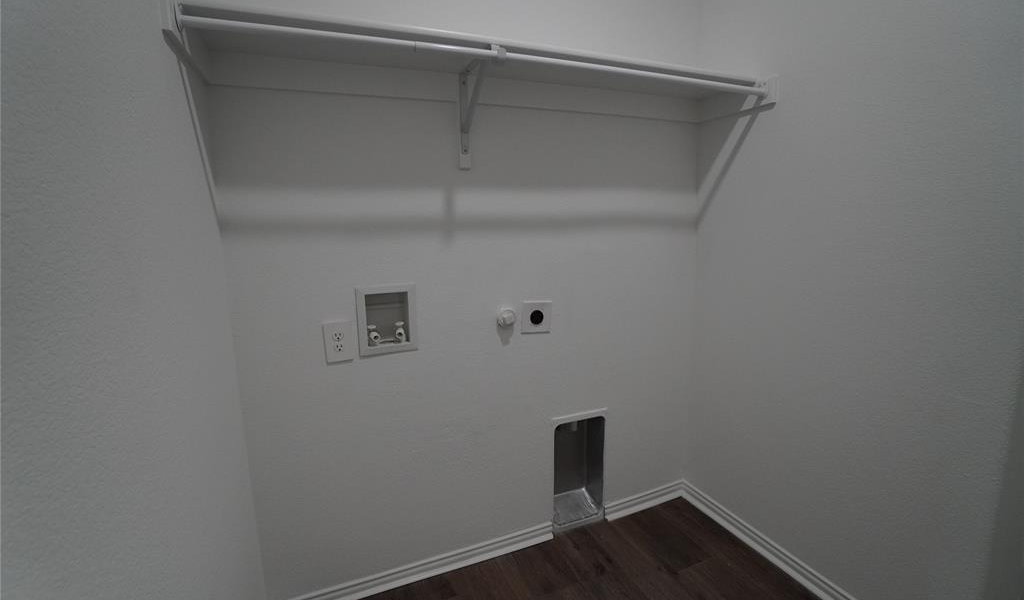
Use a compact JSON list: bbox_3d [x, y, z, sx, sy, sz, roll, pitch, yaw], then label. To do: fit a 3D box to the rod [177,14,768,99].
[{"bbox_3d":[0.096,-0.633,1.148,1.635,0.026,0.026,-5,9,-21],"label":"rod"}]

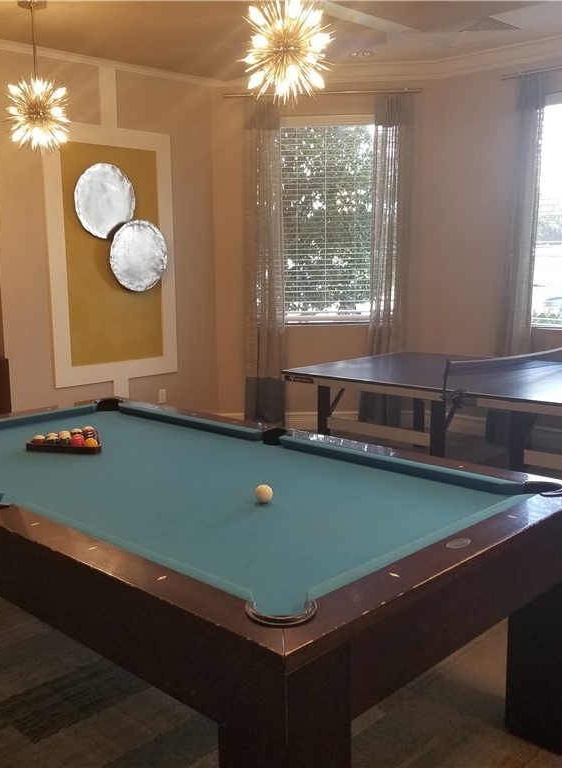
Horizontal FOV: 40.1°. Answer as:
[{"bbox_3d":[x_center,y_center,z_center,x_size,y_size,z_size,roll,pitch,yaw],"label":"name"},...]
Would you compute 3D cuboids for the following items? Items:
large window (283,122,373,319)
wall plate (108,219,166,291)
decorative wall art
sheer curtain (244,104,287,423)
[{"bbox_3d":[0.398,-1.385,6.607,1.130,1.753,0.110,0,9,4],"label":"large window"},{"bbox_3d":[-1.126,-1.019,6.125,0.528,0.553,0.050,-8,12,-41],"label":"wall plate"},{"bbox_3d":[-1.299,-1.147,5.985,1.106,2.303,0.080,-8,12,-41],"label":"decorative wall art"},{"bbox_3d":[-0.146,-0.978,6.590,0.368,2.832,0.110,0,9,4],"label":"sheer curtain"}]

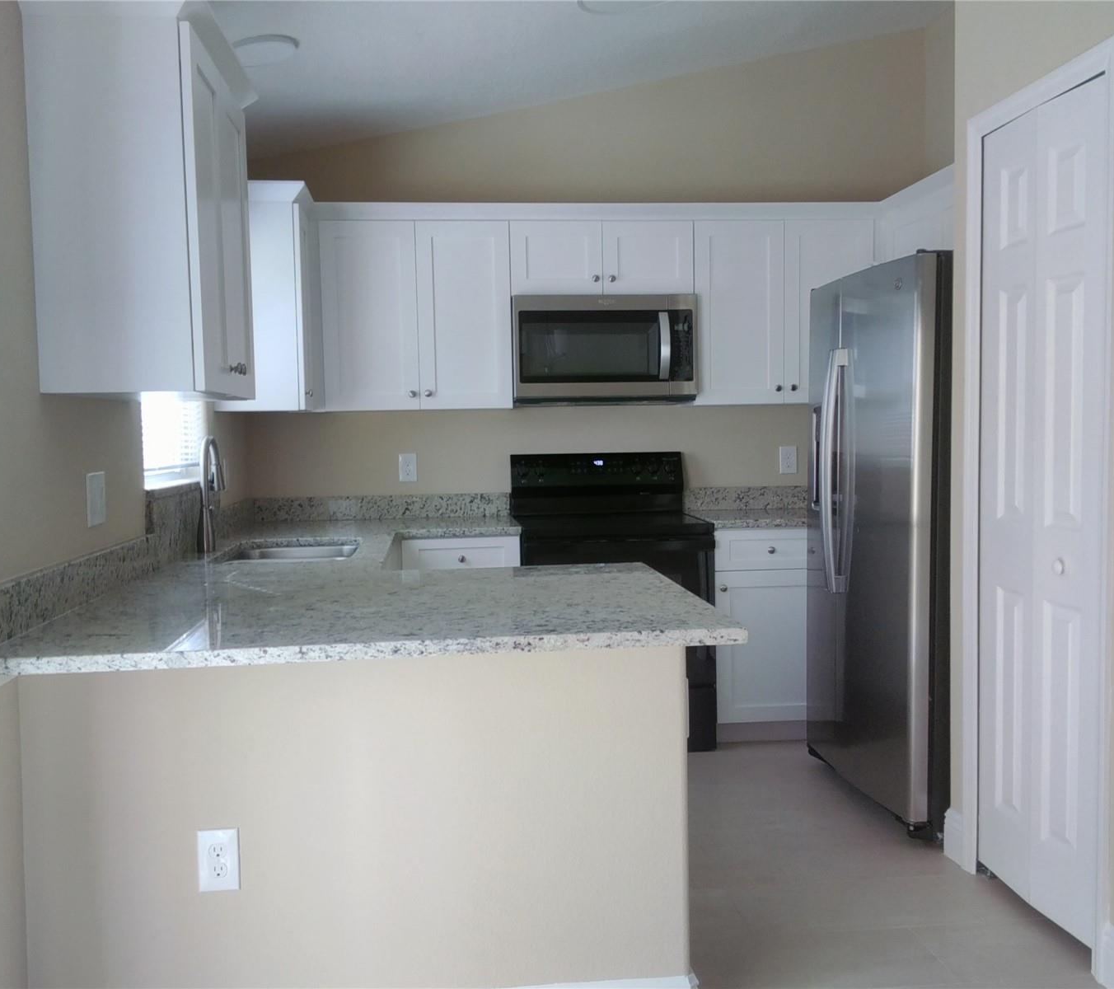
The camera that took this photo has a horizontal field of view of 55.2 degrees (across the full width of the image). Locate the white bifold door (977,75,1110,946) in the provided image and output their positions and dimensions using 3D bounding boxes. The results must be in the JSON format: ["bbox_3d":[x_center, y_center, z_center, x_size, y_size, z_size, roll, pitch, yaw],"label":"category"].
[{"bbox_3d":[1.209,0.043,2.686,0.050,2.007,0.530,-1,3,-7],"label":"white bifold door"}]

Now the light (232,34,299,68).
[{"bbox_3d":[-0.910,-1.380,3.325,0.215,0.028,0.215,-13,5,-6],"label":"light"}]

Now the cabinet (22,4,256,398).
[{"bbox_3d":[-0.934,-0.638,2.493,0.345,0.822,0.630,-2,4,-6],"label":"cabinet"}]

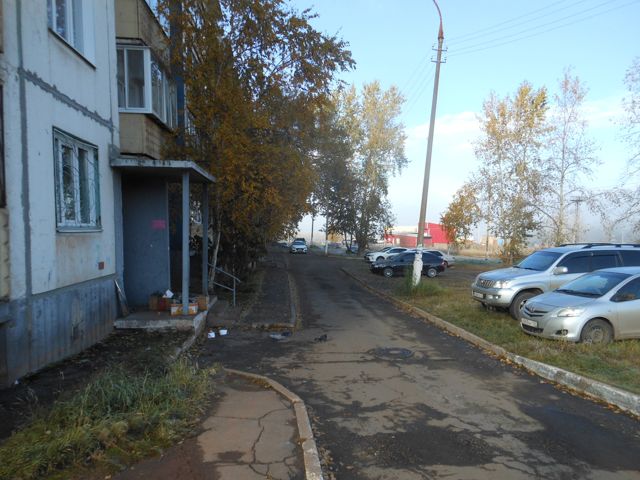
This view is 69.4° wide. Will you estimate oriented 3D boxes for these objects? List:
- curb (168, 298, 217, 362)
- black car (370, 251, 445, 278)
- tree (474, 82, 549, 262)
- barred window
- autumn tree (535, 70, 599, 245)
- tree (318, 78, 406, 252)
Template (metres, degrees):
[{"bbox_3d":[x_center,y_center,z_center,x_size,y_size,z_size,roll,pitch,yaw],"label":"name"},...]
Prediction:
[{"bbox_3d":[-2.420,1.660,9.150,0.220,0.300,4.700,-1,2,-5],"label":"curb"},{"bbox_3d":[5.100,1.420,27.000,4.450,1.470,1.720,-1,1,-10],"label":"black car"},{"bbox_3d":[15.744,-5.550,38.000,6.000,14.500,5.500,0,2,0],"label":"tree"},{"bbox_3d":[-3.768,-0.872,7.200,0.120,1.460,1.520,-1,2,-5],"label":"barred window"},{"bbox_3d":[21.419,-6.447,40.000,5.300,16.000,5.000,0,2,0],"label":"autumn tree"},{"bbox_3d":[4.518,-7.373,48.000,8.500,17.300,7.500,0,2,0],"label":"tree"}]

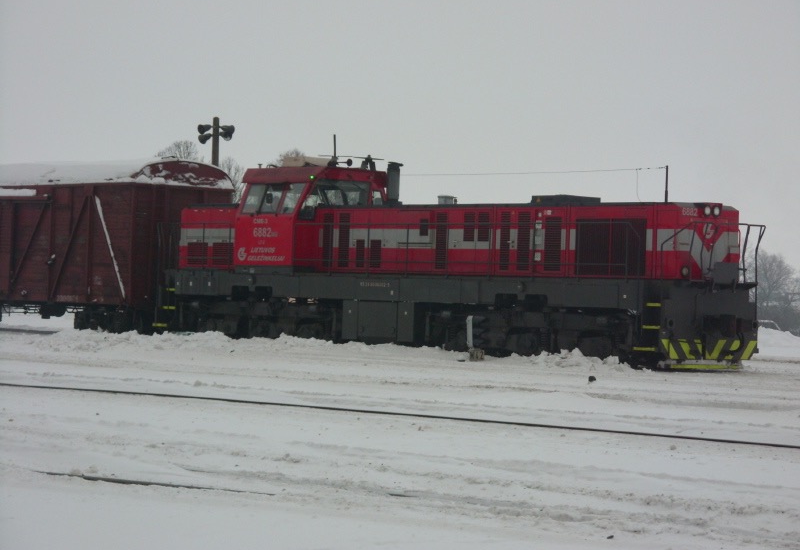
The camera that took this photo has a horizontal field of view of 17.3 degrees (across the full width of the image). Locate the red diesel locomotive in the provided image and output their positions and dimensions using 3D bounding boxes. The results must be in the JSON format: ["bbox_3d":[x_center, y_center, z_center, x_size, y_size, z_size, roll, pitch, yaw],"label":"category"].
[{"bbox_3d":[0.795,-0.425,57.046,3.050,4.500,16.900,2,0,-41],"label":"red diesel locomotive"}]

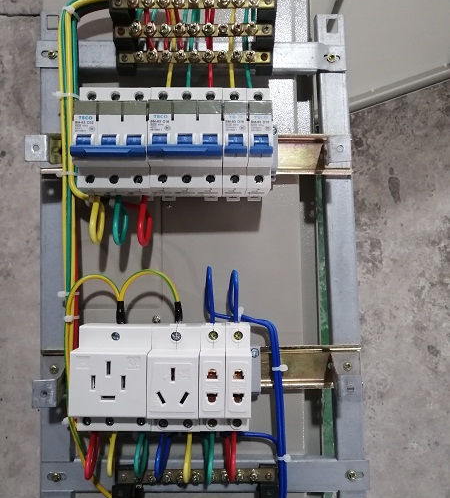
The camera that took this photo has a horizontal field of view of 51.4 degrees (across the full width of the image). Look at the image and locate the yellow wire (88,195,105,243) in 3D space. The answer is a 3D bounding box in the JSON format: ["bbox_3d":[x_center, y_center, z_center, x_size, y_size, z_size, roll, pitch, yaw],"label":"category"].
[{"bbox_3d":[-0.104,-0.023,0.379,0.012,0.025,0.036,-1,85,0],"label":"yellow wire"}]

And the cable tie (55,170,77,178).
[{"bbox_3d":[-0.131,-0.062,0.385,0.018,0.012,0.005,-1,85,0],"label":"cable tie"}]

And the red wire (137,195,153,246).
[{"bbox_3d":[-0.065,-0.022,0.379,0.013,0.025,0.037,-1,85,0],"label":"red wire"}]

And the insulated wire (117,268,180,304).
[{"bbox_3d":[-0.058,0.029,0.357,0.046,0.008,0.026,0,87,0],"label":"insulated wire"}]

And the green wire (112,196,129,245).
[{"bbox_3d":[-0.083,-0.023,0.371,0.011,0.022,0.040,0,87,0],"label":"green wire"}]

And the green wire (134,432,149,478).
[{"bbox_3d":[-0.064,0.157,0.360,0.011,0.025,0.034,-1,85,0],"label":"green wire"}]

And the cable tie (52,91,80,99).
[{"bbox_3d":[-0.131,-0.127,0.388,0.022,0.012,0.006,-1,85,0],"label":"cable tie"}]

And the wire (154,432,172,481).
[{"bbox_3d":[-0.046,0.156,0.352,0.011,0.022,0.035,0,87,0],"label":"wire"}]

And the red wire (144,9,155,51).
[{"bbox_3d":[-0.057,-0.165,0.353,0.007,0.014,0.032,0,87,0],"label":"red wire"}]

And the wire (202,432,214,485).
[{"bbox_3d":[-0.012,0.158,0.352,0.009,0.022,0.041,0,87,0],"label":"wire"}]

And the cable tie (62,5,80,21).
[{"bbox_3d":[-0.122,-0.187,0.372,0.017,0.012,0.005,32,87,2],"label":"cable tie"}]

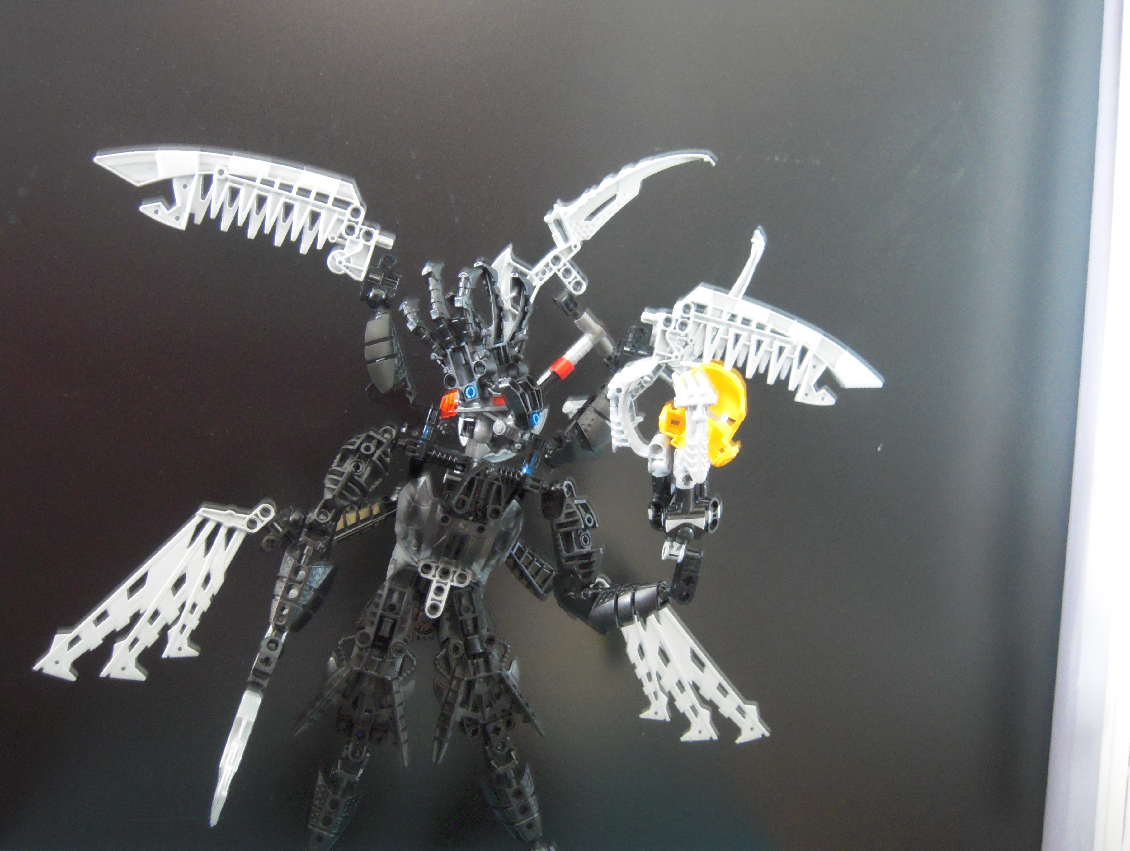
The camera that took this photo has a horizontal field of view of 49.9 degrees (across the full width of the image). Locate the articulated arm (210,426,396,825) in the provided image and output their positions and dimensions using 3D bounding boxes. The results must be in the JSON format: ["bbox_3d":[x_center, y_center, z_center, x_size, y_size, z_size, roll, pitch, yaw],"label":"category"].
[{"bbox_3d":[-0.126,0.083,0.539,0.036,0.036,0.190,23,91,-10],"label":"articulated arm"}]

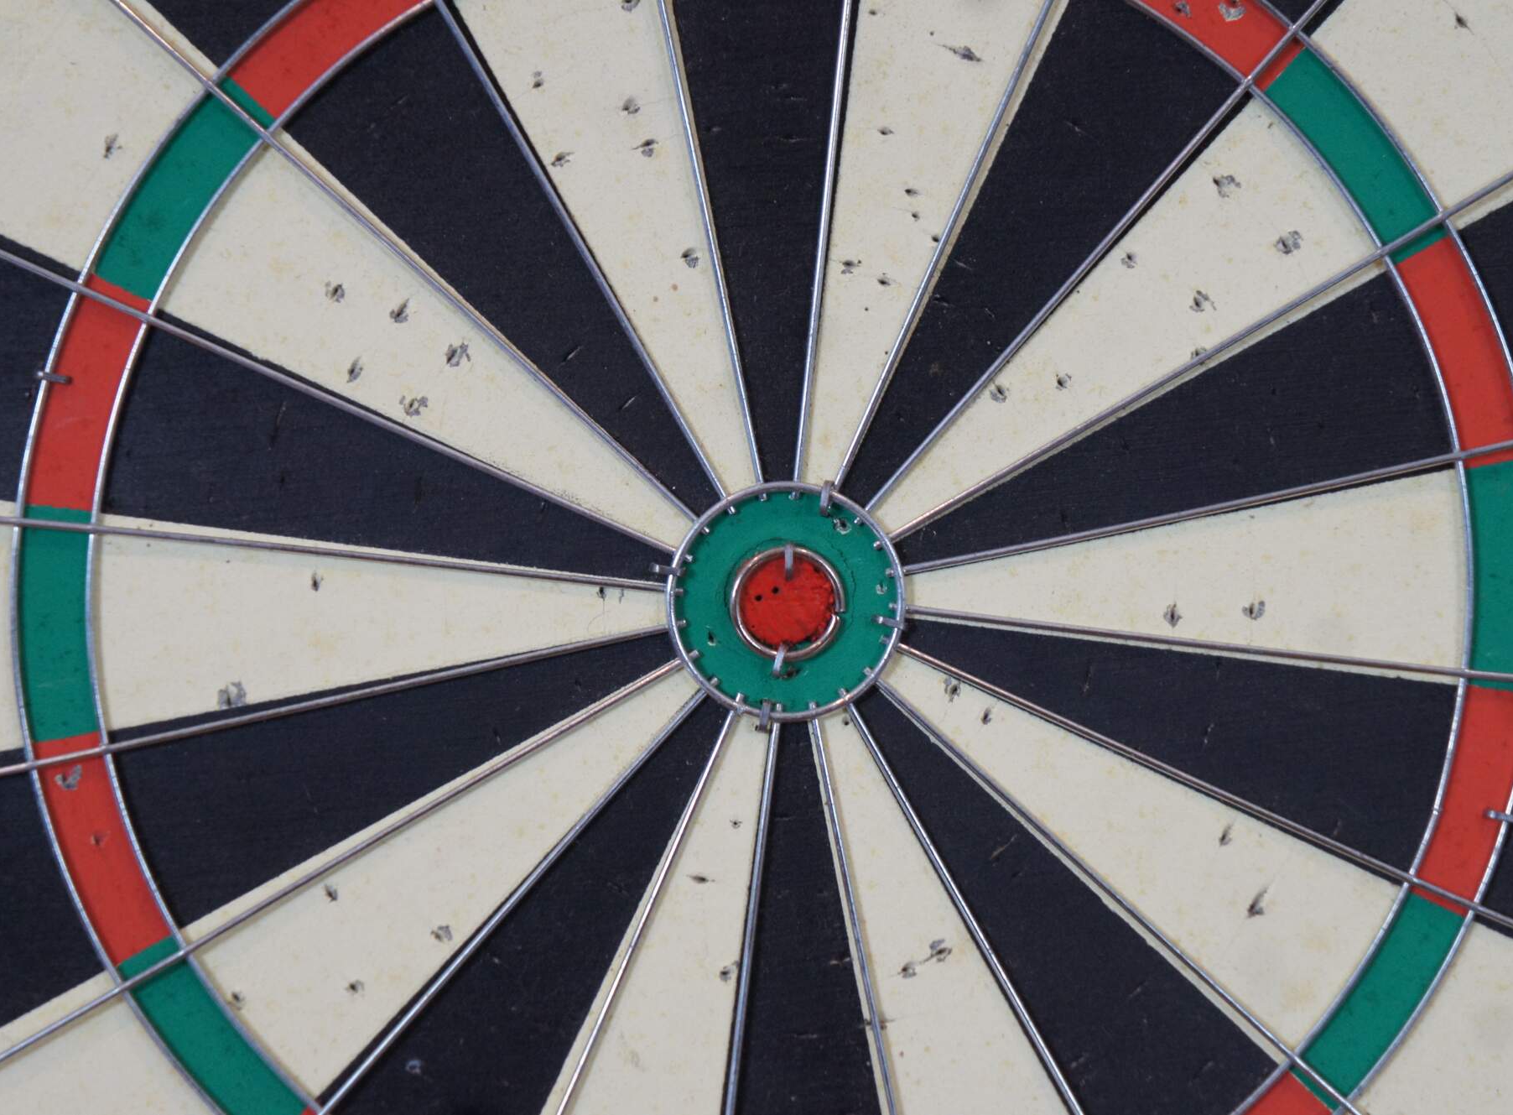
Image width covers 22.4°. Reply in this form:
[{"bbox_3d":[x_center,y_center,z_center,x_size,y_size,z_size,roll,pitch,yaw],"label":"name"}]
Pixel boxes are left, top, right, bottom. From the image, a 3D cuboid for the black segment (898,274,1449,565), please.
[{"bbox_3d":[0.057,-0.014,0.538,0.078,0.027,0.008,-21,3,-2],"label":"black segment"}]

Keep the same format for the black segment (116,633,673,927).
[{"bbox_3d":[-0.049,0.025,0.535,0.079,0.025,0.008,-21,3,-1],"label":"black segment"}]

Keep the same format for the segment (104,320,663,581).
[{"bbox_3d":[-0.050,-0.009,0.534,0.079,0.028,0.008,16,2,-3],"label":"segment"}]

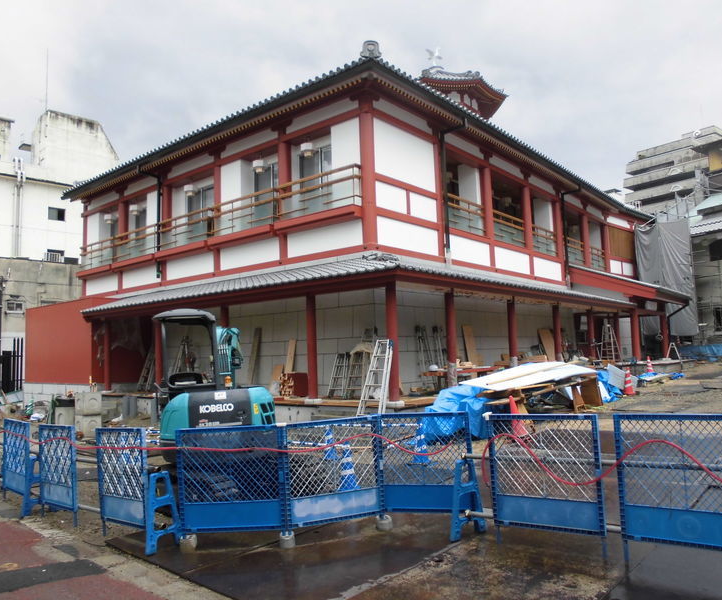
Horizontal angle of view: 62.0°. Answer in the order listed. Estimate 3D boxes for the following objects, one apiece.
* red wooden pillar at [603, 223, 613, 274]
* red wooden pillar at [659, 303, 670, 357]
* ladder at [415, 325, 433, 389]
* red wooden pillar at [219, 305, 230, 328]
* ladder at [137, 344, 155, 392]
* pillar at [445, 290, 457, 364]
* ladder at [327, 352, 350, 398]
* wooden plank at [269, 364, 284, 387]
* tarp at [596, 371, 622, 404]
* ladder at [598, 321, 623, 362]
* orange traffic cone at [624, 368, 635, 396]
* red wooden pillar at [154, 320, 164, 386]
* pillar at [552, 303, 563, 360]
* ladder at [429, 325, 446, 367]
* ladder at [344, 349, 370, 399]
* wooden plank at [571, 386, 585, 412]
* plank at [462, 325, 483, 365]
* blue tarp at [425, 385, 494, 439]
[{"bbox_3d":[12.979,-2.629,31.600,0.310,2.900,0.310,-6,-7,40],"label":"red wooden pillar"},{"bbox_3d":[16.168,1.606,32.019,0.350,2.957,0.350,-6,-7,40],"label":"red wooden pillar"},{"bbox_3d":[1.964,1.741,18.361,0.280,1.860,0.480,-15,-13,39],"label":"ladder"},{"bbox_3d":[-3.850,1.402,16.950,0.210,2.540,0.210,-6,-7,40],"label":"red wooden pillar"},{"bbox_3d":[-7.897,2.488,22.227,0.450,1.724,0.280,-6,-20,40],"label":"ladder"},{"bbox_3d":[2.236,1.063,14.847,0.220,2.500,0.220,-6,-7,40],"label":"pillar"},{"bbox_3d":[-0.559,1.841,14.773,0.460,1.073,0.420,-6,-10,40],"label":"ladder"},{"bbox_3d":[-2.661,2.370,18.878,0.360,0.692,0.060,-6,-17,40],"label":"wooden plank"},{"bbox_3d":[5.602,1.980,13.600,0.500,0.720,0.550,-6,-7,40],"label":"tarp"},{"bbox_3d":[11.174,1.880,27.102,0.600,1.778,1.100,-6,-7,40],"label":"ladder"},{"bbox_3d":[6.916,2.110,15.533,0.370,0.700,0.370,-4,-6,25],"label":"orange traffic cone"},{"bbox_3d":[-6.467,1.677,19.150,0.210,2.540,0.210,-6,-7,40],"label":"red wooden pillar"},{"bbox_3d":[7.576,1.648,23.125,0.280,3.000,0.280,-6,-7,40],"label":"pillar"},{"bbox_3d":[2.702,1.846,19.728,0.180,2.070,0.480,-19,-15,38],"label":"ladder"},{"bbox_3d":[-0.059,1.821,14.829,0.520,1.149,0.160,-6,-17,40],"label":"ladder"},{"bbox_3d":[4.297,1.970,11.900,0.160,0.580,0.080,-14,-39,18],"label":"wooden plank"},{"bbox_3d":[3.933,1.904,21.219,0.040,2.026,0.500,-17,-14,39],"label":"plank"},{"bbox_3d":[1.885,2.143,11.500,1.000,1.030,1.000,-6,-7,40],"label":"blue tarp"}]

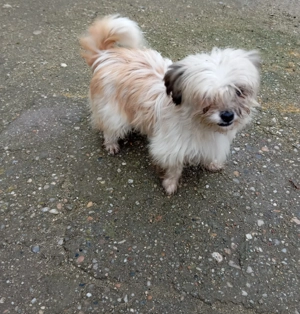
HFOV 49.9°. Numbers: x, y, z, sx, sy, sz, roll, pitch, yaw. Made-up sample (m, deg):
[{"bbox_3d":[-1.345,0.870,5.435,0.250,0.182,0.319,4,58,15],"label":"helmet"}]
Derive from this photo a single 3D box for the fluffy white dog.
[{"bbox_3d":[0.058,-0.154,0.977,0.234,0.440,0.494,-31,49,-31],"label":"fluffy white dog"}]

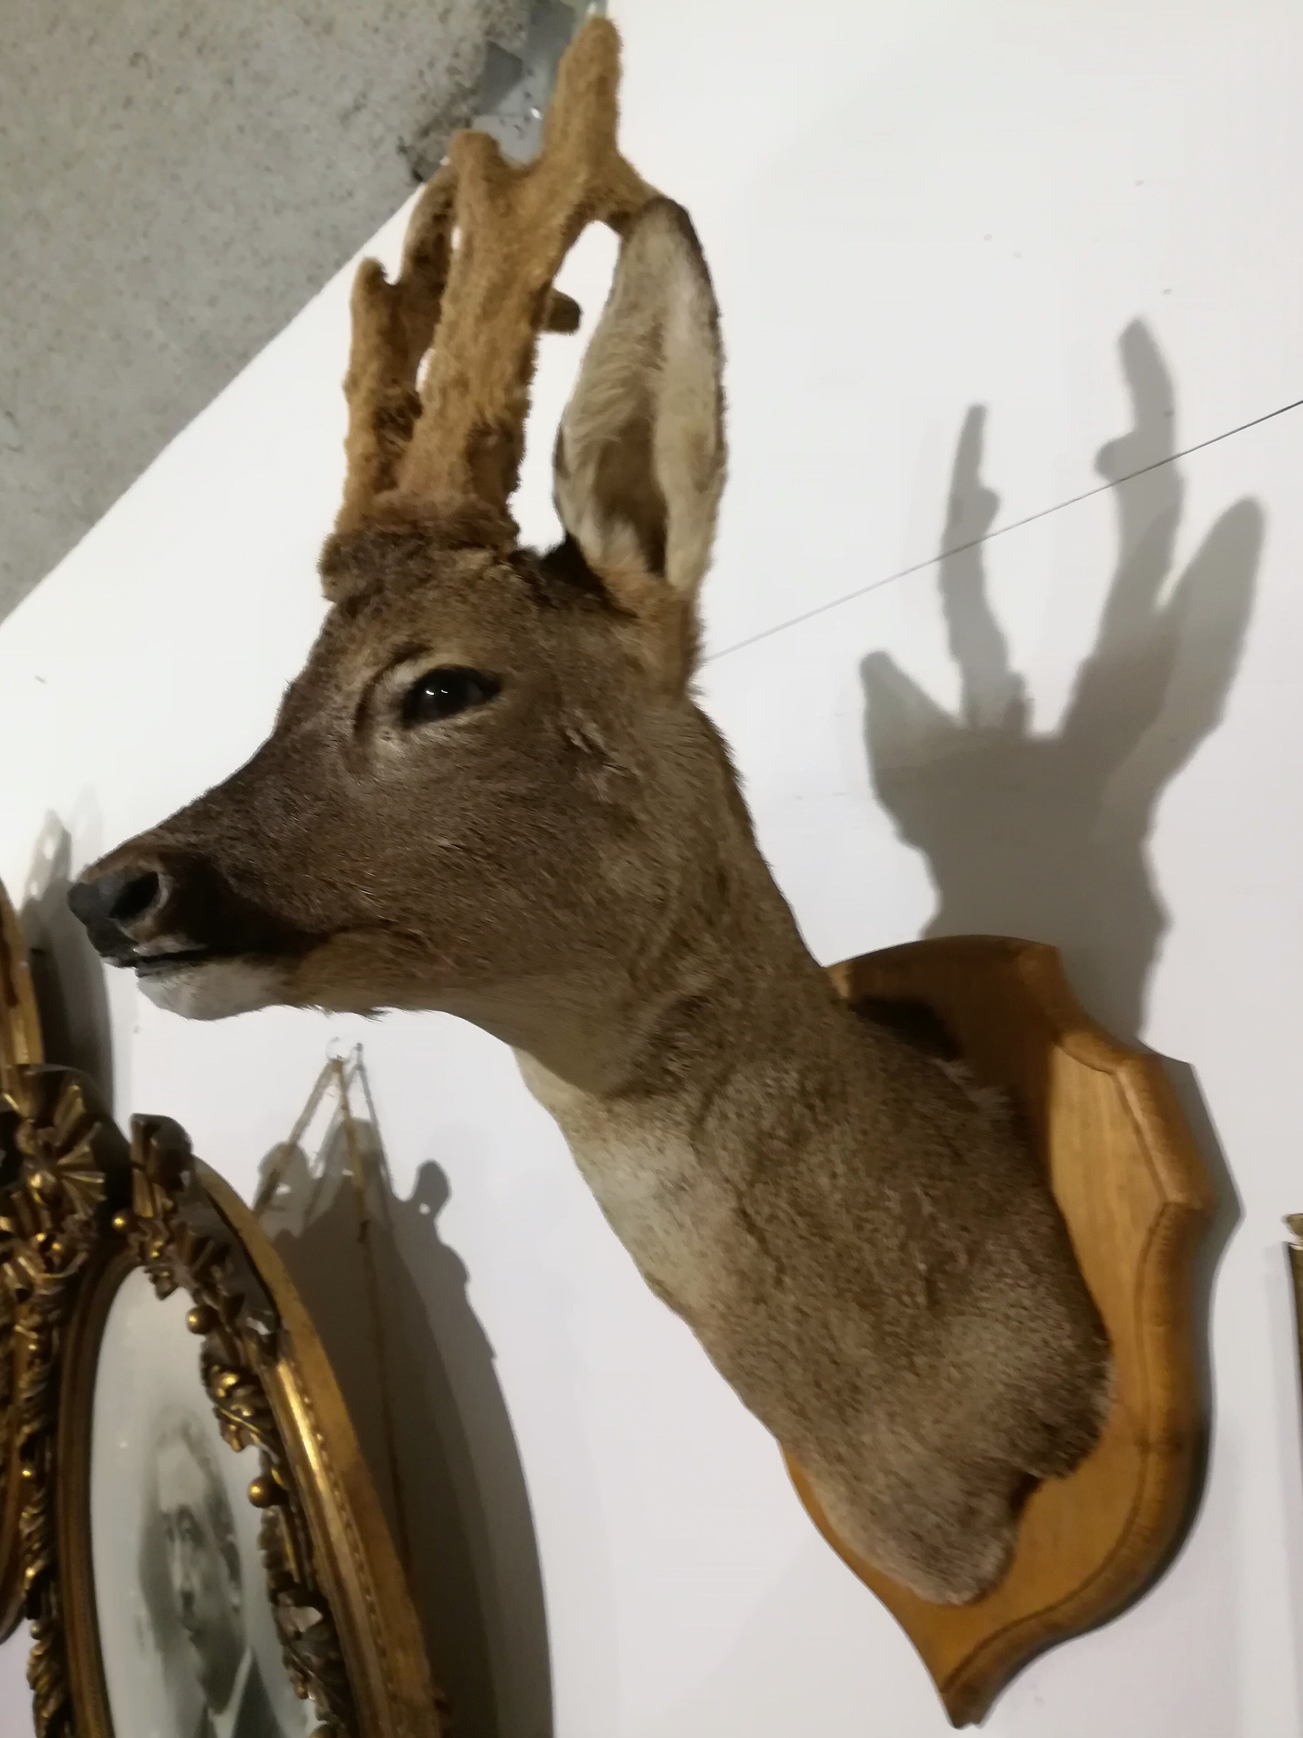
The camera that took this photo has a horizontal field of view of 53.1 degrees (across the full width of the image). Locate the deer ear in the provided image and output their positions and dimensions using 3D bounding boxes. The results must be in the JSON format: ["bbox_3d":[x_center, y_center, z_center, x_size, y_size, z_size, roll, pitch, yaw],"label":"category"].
[{"bbox_3d":[-0.003,-0.142,0.406,0.052,0.122,0.038,5,11,3],"label":"deer ear"}]

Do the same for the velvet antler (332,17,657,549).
[{"bbox_3d":[-0.047,-0.190,0.458,0.106,0.213,0.102,16,-22,-40],"label":"velvet antler"}]

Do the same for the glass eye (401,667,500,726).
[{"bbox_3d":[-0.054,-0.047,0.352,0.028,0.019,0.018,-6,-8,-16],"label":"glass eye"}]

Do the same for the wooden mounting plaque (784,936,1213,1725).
[{"bbox_3d":[0.120,0.172,0.519,0.021,0.303,0.210,16,-22,-40],"label":"wooden mounting plaque"}]

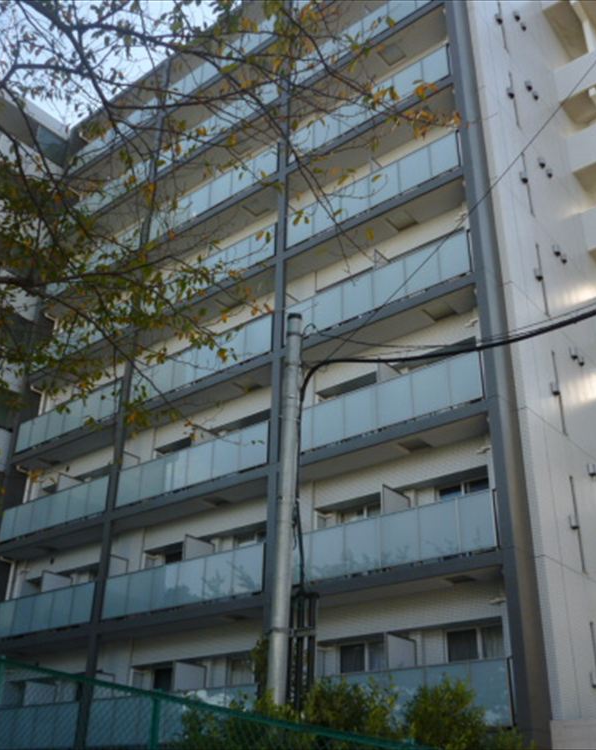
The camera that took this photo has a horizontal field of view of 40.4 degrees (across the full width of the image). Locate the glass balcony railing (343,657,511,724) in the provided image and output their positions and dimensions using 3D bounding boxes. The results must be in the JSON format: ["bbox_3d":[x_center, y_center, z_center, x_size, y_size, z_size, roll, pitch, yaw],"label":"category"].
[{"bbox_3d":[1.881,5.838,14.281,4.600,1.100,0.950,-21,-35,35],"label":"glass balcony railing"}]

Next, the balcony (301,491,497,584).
[{"bbox_3d":[1.850,3.365,15.704,4.850,1.100,0.950,-21,-35,35],"label":"balcony"}]

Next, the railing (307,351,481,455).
[{"bbox_3d":[1.621,0.666,16.757,4.850,1.040,0.130,-21,-35,35],"label":"railing"}]

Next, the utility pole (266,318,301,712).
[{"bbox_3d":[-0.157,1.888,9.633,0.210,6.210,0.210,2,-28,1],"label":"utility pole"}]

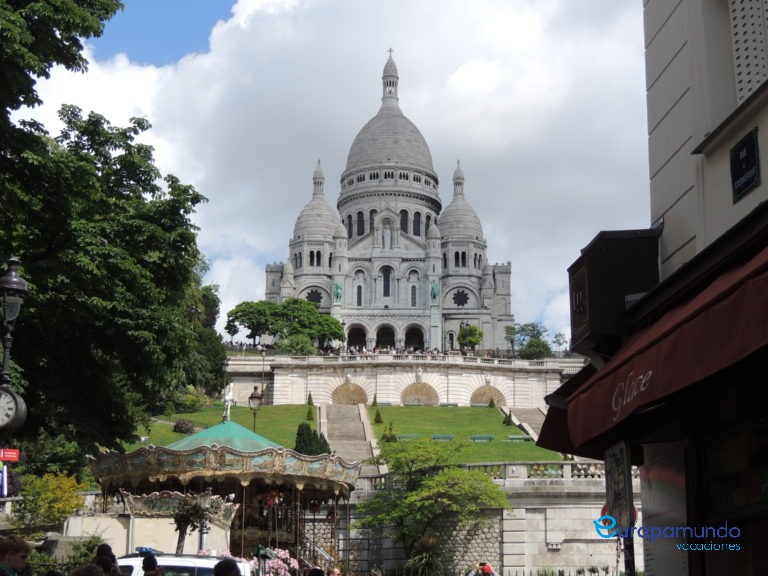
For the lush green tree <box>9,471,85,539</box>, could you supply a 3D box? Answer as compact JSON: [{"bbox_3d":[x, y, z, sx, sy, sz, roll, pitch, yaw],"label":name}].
[{"bbox_3d":[-13.610,8.860,54.000,3.080,2.760,2.620,0,-13,0],"label":"lush green tree"}]

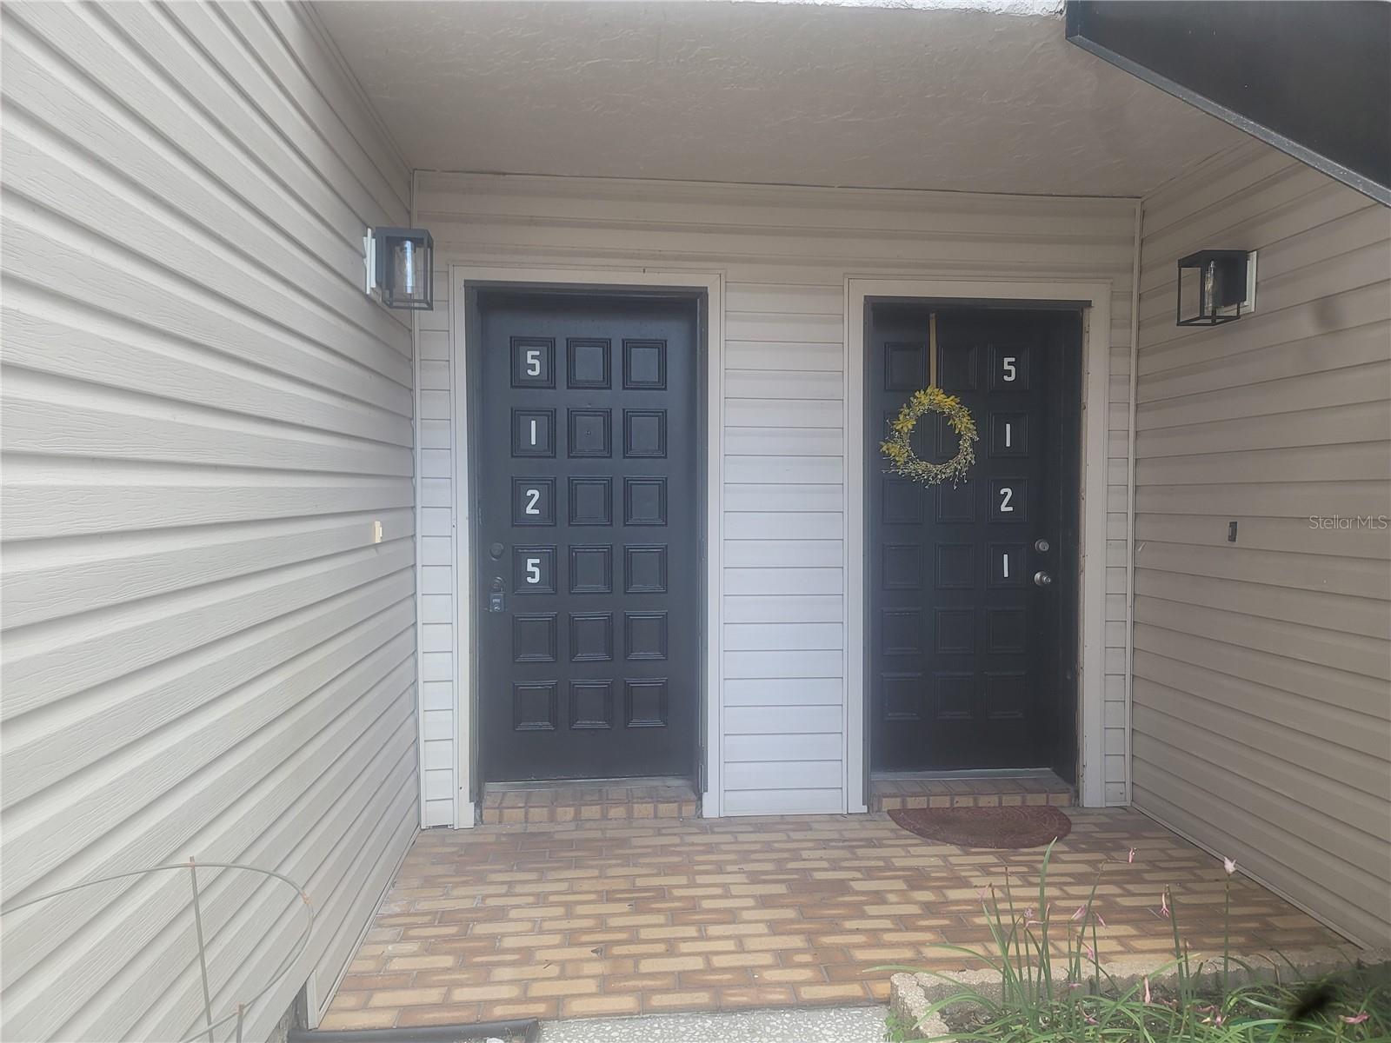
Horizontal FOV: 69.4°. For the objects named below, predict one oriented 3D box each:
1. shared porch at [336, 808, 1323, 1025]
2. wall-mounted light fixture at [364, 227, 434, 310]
[{"bbox_3d":[0.450,1.251,3.332,2.900,0.080,1.520,0,2,-5],"label":"shared porch"},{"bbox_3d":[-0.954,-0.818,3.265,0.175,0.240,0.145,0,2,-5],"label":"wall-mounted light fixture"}]

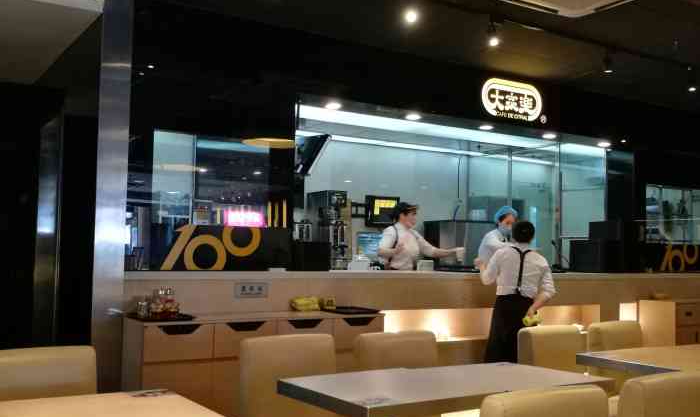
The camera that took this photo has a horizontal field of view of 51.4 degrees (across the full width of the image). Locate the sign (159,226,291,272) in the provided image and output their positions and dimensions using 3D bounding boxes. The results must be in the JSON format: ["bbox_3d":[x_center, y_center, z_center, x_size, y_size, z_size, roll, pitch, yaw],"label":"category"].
[{"bbox_3d":[-0.810,0.274,4.854,0.941,0.285,0.040,4,-5,-32],"label":"sign"}]

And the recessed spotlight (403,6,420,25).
[{"bbox_3d":[0.380,-1.192,4.497,0.100,0.100,0.100,1,-4,0],"label":"recessed spotlight"}]

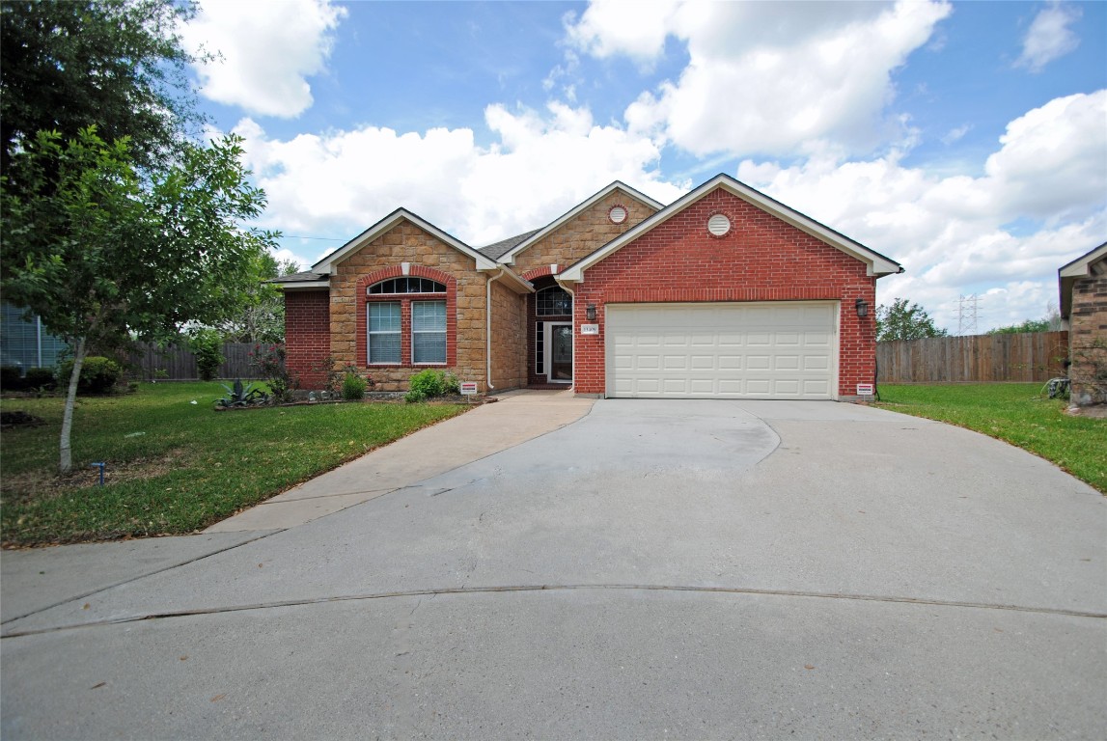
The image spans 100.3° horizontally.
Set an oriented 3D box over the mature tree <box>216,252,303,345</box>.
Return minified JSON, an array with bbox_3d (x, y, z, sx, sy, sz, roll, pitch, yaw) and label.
[{"bbox_3d":[-16.600,-3.000,26.000,4.400,6.800,4.400,0,1,0],"label":"mature tree"}]

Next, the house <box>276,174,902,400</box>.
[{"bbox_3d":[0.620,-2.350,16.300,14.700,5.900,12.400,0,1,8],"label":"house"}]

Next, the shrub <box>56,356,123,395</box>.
[{"bbox_3d":[-13.750,0.120,13.700,1.450,1.130,1.400,0,1,0],"label":"shrub"}]

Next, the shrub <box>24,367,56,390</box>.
[{"bbox_3d":[-16.500,0.260,14.850,0.850,0.780,0.850,0,1,0],"label":"shrub"}]

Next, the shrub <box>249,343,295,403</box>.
[{"bbox_3d":[-6.620,0.080,10.900,1.000,1.400,1.000,0,1,0],"label":"shrub"}]

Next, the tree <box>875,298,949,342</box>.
[{"bbox_3d":[23.600,-2.200,31.000,5.000,5.200,5.000,0,1,0],"label":"tree"}]

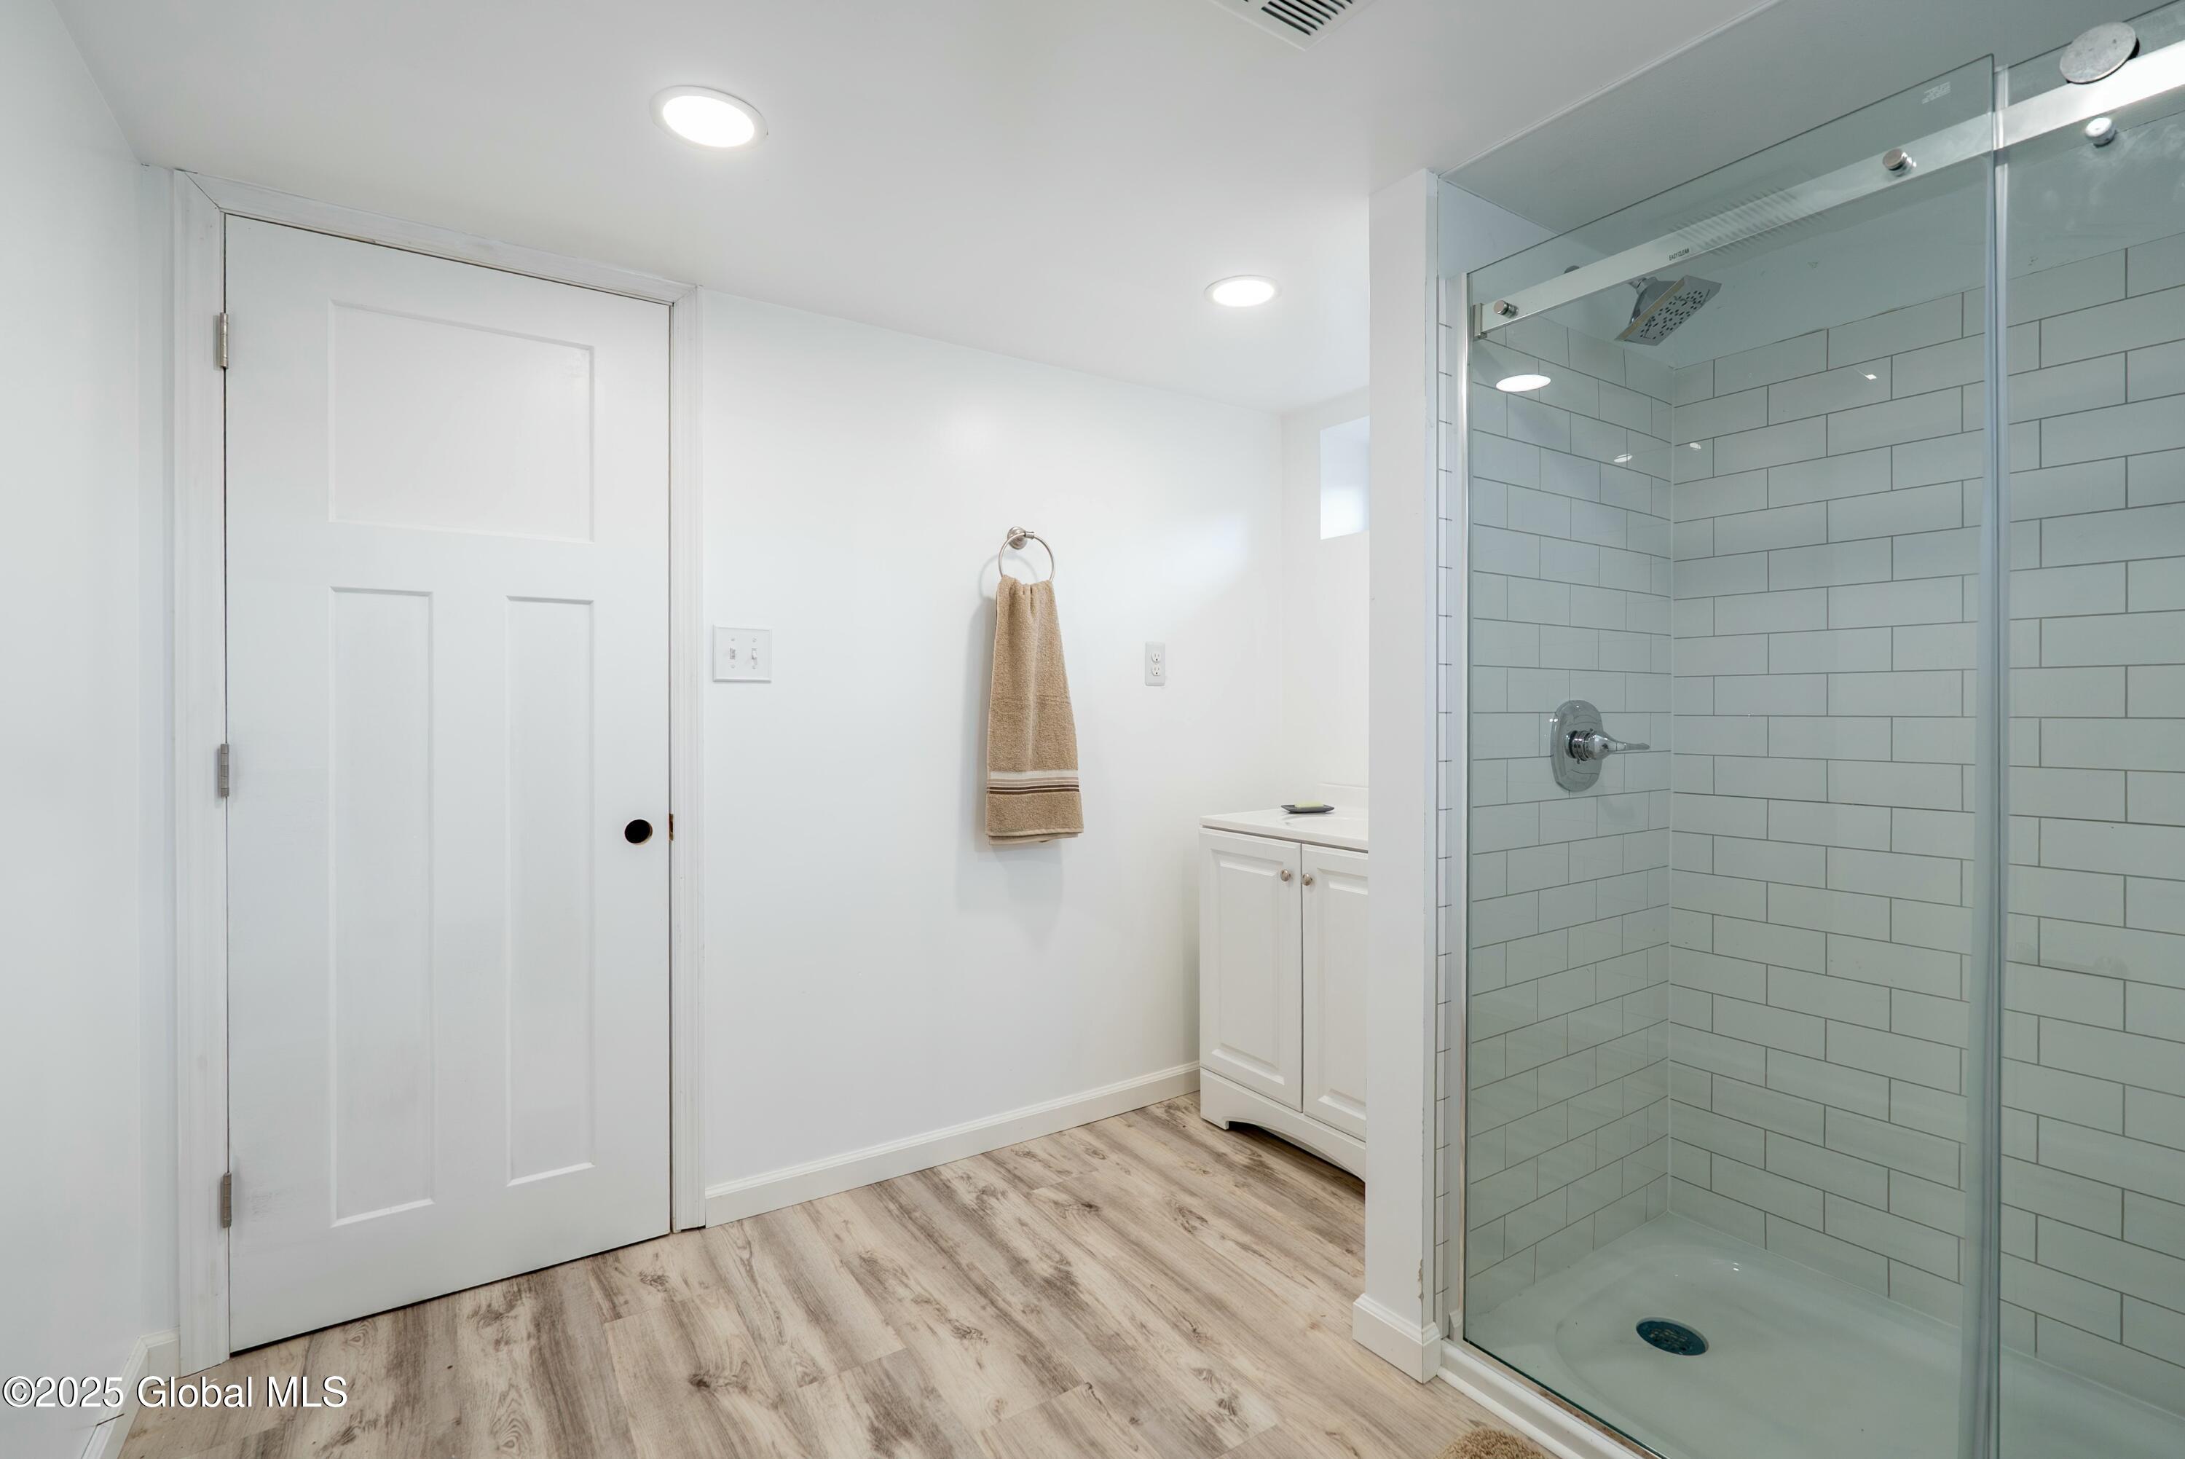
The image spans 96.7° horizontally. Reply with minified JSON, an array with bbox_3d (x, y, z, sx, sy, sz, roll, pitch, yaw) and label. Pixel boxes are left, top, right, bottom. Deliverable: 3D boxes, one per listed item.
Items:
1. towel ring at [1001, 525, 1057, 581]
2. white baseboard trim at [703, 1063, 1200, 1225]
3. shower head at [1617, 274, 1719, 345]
[{"bbox_3d":[-0.177,-0.426,2.511,0.164,0.165,0.076,0,1,-34],"label":"towel ring"},{"bbox_3d":[-0.186,1.038,2.553,1.573,0.084,0.014,0,1,-34],"label":"white baseboard trim"},{"bbox_3d":[1.013,-0.770,1.739,0.135,0.080,0.135,-10,-25,-33],"label":"shower head"}]

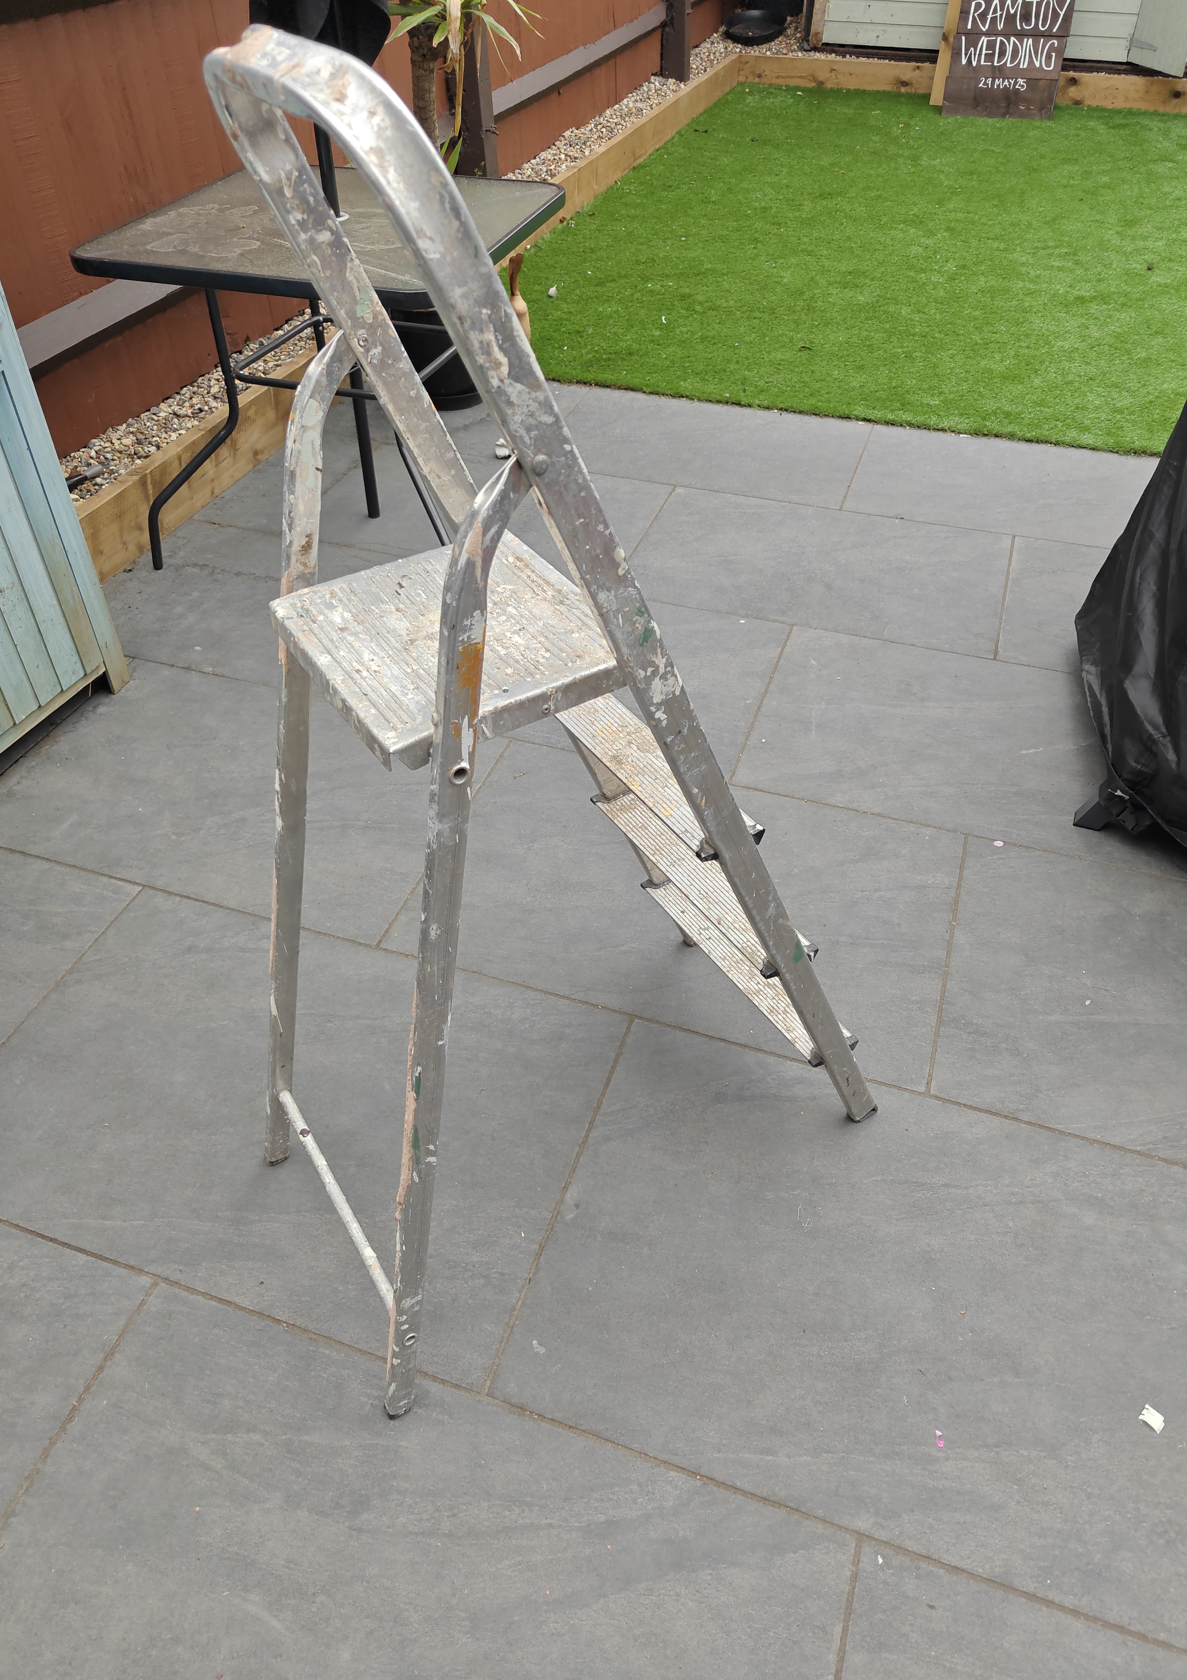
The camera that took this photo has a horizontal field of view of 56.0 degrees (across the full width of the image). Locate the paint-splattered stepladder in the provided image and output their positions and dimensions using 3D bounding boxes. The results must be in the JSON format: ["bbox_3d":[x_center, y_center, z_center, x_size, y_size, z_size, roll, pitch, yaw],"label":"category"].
[{"bbox_3d":[-0.035,-0.051,1.152,0.775,1.305,0.425,-25,48,-24],"label":"paint-splattered stepladder"}]

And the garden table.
[{"bbox_3d":[-0.581,-1.143,2.756,0.862,0.708,0.862,12,44,12],"label":"garden table"}]

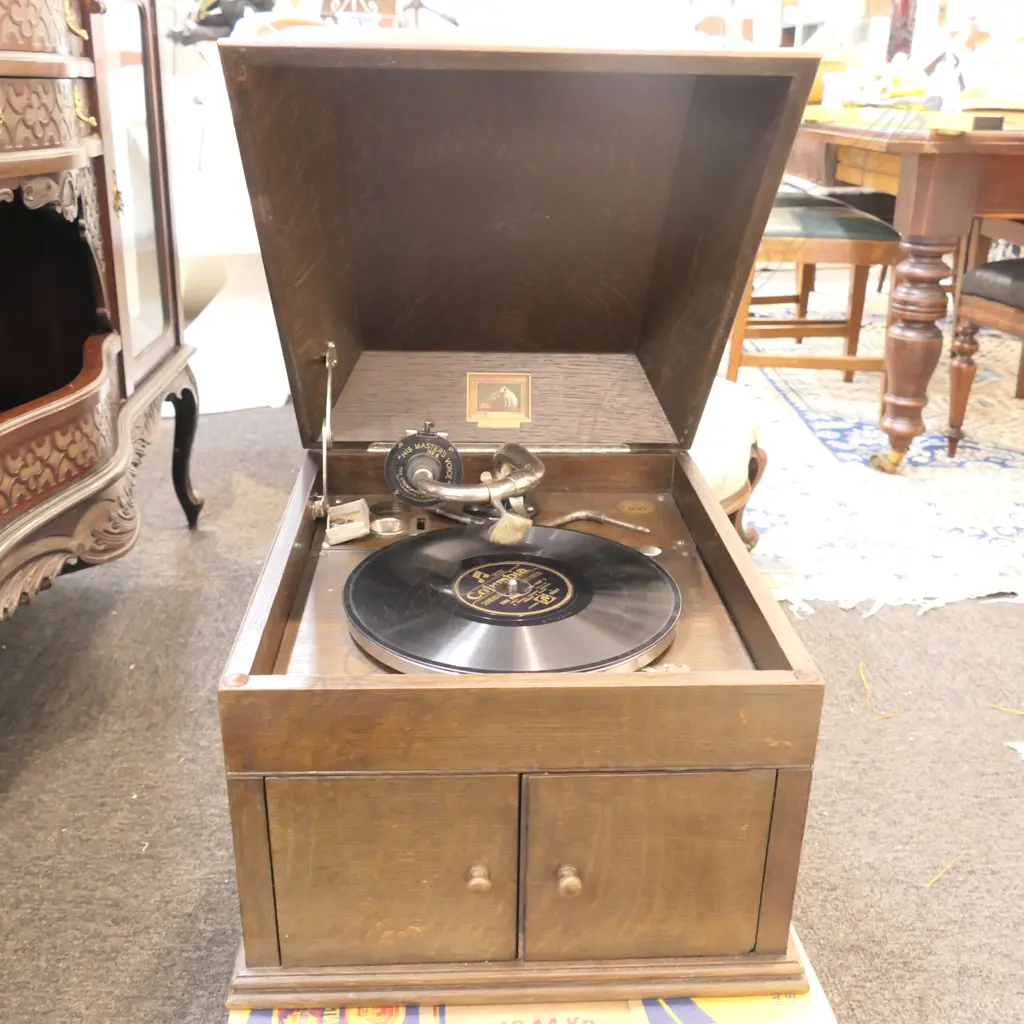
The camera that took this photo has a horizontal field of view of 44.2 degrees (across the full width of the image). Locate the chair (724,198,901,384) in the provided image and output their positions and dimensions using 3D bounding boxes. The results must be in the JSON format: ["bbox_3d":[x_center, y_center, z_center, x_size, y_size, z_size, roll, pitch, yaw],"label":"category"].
[{"bbox_3d":[0.742,-0.701,3.187,0.490,0.900,0.460,1,22,0],"label":"chair"}]

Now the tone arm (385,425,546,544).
[{"bbox_3d":[-0.040,-0.032,1.089,0.135,0.120,0.165,3,22,5],"label":"tone arm"}]

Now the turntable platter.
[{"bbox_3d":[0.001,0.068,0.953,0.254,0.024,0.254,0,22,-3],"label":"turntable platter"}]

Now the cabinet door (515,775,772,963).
[{"bbox_3d":[0.087,0.234,0.833,0.163,0.146,0.028,0,22,-3],"label":"cabinet door"}]

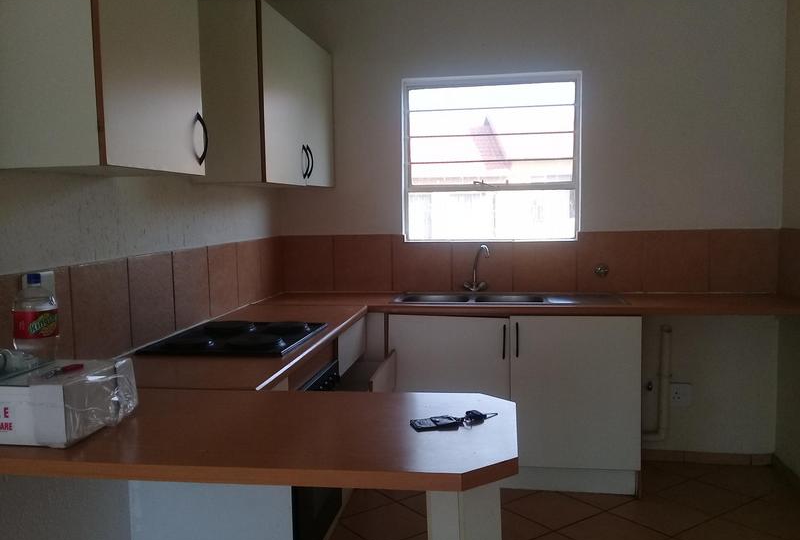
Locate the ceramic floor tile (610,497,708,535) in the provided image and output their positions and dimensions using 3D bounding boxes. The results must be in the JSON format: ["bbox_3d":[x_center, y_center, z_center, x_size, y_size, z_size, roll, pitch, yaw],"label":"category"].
[{"bbox_3d":[1.178,1.107,3.240,0.333,0.010,0.333,-5,6,-35],"label":"ceramic floor tile"}]

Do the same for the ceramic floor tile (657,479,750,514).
[{"bbox_3d":[1.453,1.084,3.435,0.333,0.010,0.333,-5,6,-35],"label":"ceramic floor tile"}]

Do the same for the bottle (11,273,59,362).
[{"bbox_3d":[-0.901,0.180,1.777,0.106,0.330,0.106,-6,7,-44],"label":"bottle"}]

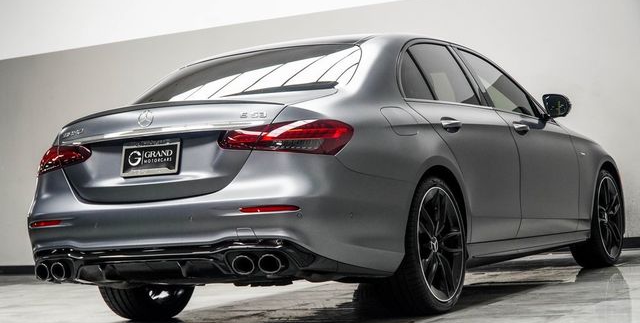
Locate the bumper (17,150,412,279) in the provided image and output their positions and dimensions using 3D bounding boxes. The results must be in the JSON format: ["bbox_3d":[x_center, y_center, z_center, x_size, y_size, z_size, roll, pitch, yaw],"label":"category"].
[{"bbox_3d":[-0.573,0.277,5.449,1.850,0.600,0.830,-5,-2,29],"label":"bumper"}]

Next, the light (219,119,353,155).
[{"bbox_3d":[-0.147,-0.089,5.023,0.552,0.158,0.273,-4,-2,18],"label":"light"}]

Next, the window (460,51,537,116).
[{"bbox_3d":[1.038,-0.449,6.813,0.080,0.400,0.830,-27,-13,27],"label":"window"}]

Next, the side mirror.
[{"bbox_3d":[1.475,-0.342,7.273,0.205,0.160,0.160,-5,-2,29],"label":"side mirror"}]

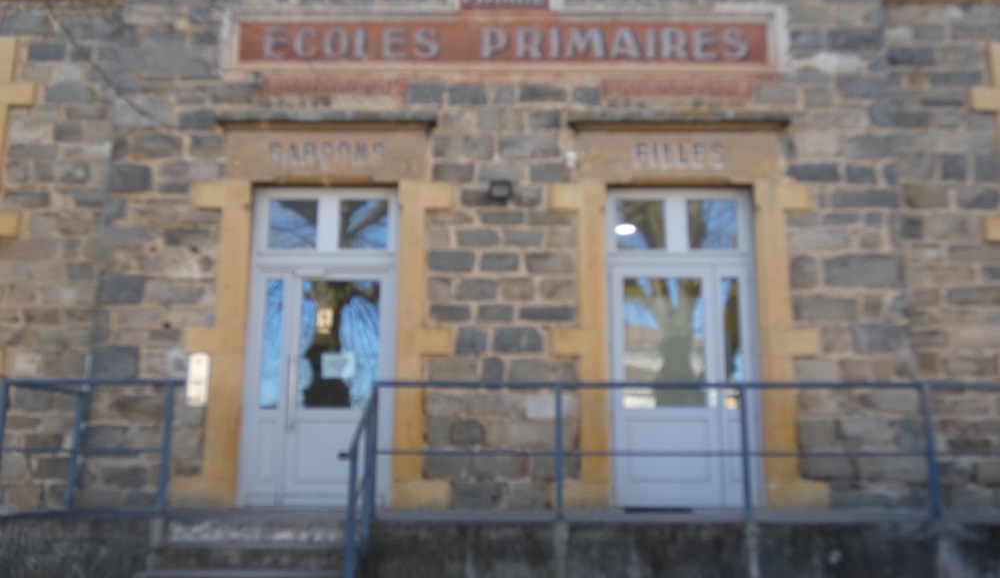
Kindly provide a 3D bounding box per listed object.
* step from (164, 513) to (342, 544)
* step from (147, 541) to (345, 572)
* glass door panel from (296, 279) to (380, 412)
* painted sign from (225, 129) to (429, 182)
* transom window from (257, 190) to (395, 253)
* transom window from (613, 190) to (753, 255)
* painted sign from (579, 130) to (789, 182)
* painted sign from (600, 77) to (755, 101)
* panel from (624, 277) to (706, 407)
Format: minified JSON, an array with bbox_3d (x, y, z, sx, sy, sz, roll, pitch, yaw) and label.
[{"bbox_3d":[-1.755,1.852,6.669,1.455,0.149,0.347,0,-10,0],"label":"step"},{"bbox_3d":[-1.756,1.942,6.321,1.455,0.149,0.347,0,-10,0],"label":"step"},{"bbox_3d":[-1.553,0.539,8.359,0.808,1.294,0.050,0,-10,0],"label":"glass door panel"},{"bbox_3d":[-1.689,-1.298,8.451,1.986,0.549,0.070,0,-10,0],"label":"painted sign"},{"bbox_3d":[-1.715,-0.658,8.556,1.356,0.627,0.080,0,-10,0],"label":"transom window"},{"bbox_3d":[1.773,-0.648,8.554,1.375,0.647,0.080,0,-10,0],"label":"transom window"},{"bbox_3d":[1.747,-1.288,8.450,2.044,0.528,0.070,0,-10,0],"label":"painted sign"},{"bbox_3d":[1.752,-1.976,8.576,1.520,0.251,0.040,0,-10,0],"label":"painted sign"},{"bbox_3d":[1.583,0.511,8.364,0.808,1.276,0.050,0,-10,0],"label":"panel"}]

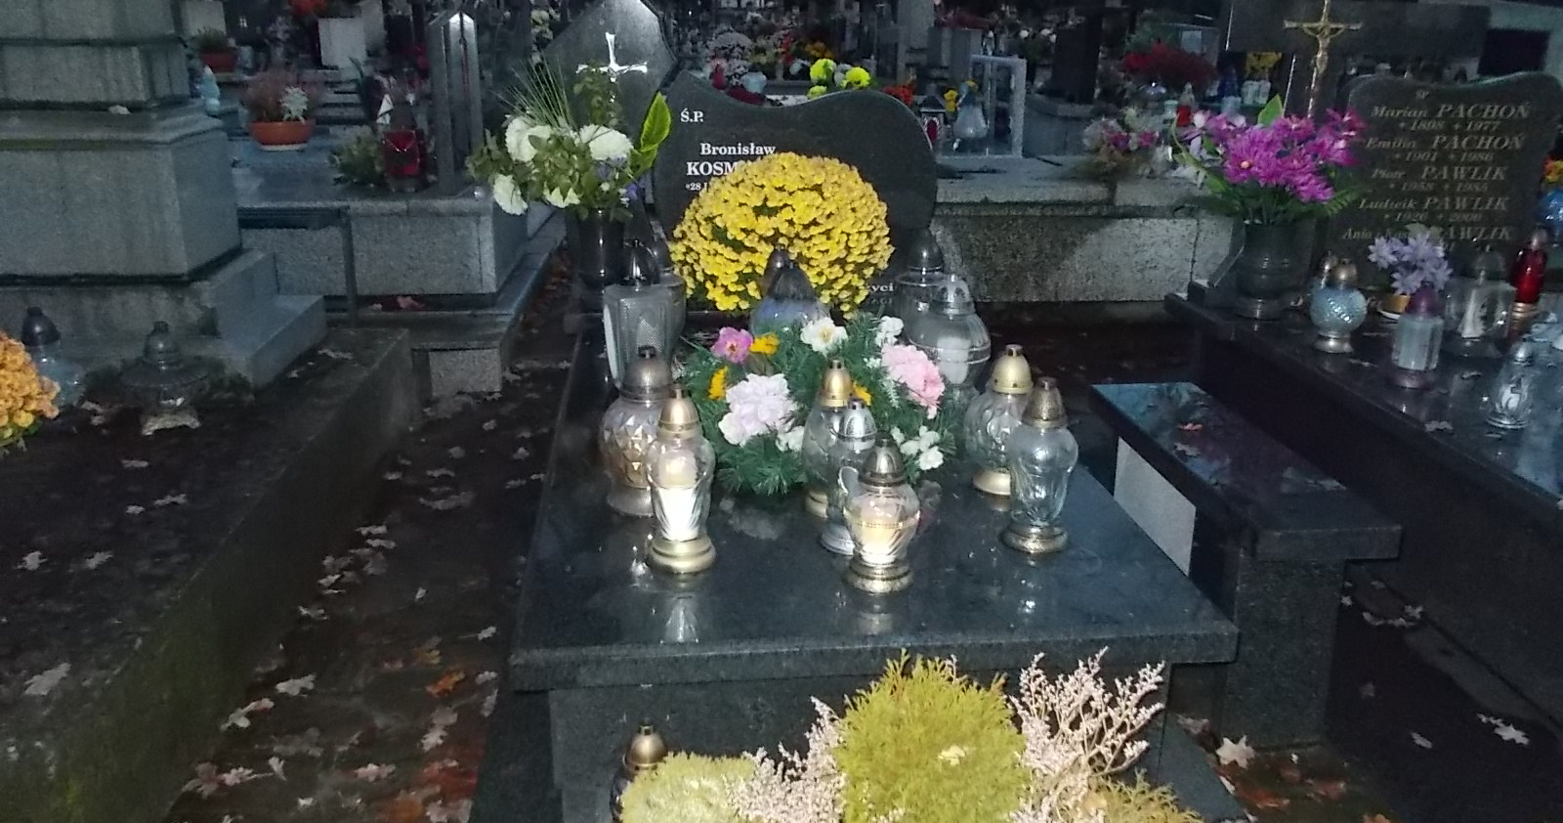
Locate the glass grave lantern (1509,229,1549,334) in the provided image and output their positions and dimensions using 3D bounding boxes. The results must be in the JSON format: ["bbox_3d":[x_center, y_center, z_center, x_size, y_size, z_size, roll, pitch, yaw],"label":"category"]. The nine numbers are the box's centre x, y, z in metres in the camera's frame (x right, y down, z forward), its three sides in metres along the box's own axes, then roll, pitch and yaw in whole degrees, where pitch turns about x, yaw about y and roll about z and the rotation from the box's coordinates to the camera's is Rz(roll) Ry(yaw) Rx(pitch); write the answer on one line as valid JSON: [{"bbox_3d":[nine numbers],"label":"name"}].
[{"bbox_3d":[2.165,-0.379,3.378,0.112,0.287,0.112,0,20,0],"label":"glass grave lantern"}]

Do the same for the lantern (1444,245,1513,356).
[{"bbox_3d":[1.837,-0.290,3.096,0.119,0.269,0.119,-1,18,-5],"label":"lantern"}]

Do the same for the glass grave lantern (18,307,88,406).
[{"bbox_3d":[-1.765,-0.110,2.818,0.173,0.277,0.173,-1,18,-5],"label":"glass grave lantern"}]

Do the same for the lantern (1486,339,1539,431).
[{"bbox_3d":[1.583,-0.062,2.534,0.095,0.186,0.095,-1,18,-5],"label":"lantern"}]

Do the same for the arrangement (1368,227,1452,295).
[{"bbox_3d":[1.889,-0.453,3.530,0.250,0.200,0.210,0,20,0],"label":"arrangement"}]

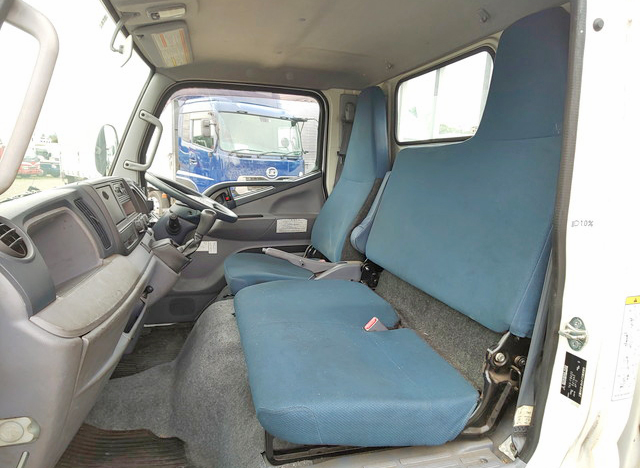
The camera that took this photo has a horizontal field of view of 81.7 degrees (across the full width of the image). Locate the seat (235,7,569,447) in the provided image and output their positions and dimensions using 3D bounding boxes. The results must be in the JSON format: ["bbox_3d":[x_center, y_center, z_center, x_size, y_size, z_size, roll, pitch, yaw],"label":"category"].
[{"bbox_3d":[0.147,-0.085,1.084,0.771,0.949,0.751,-2,12,-16],"label":"seat"}]

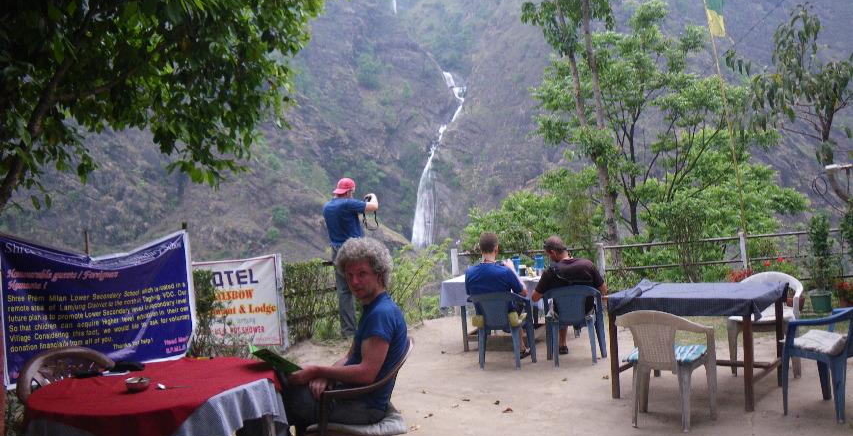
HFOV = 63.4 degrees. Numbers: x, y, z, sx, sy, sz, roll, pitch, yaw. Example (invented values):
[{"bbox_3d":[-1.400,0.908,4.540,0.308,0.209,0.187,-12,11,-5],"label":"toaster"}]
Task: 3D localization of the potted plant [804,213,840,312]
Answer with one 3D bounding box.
[{"bbox_3d":[5.266,0.593,9.200,0.460,1.310,0.460,-5,-3,30],"label":"potted plant"}]

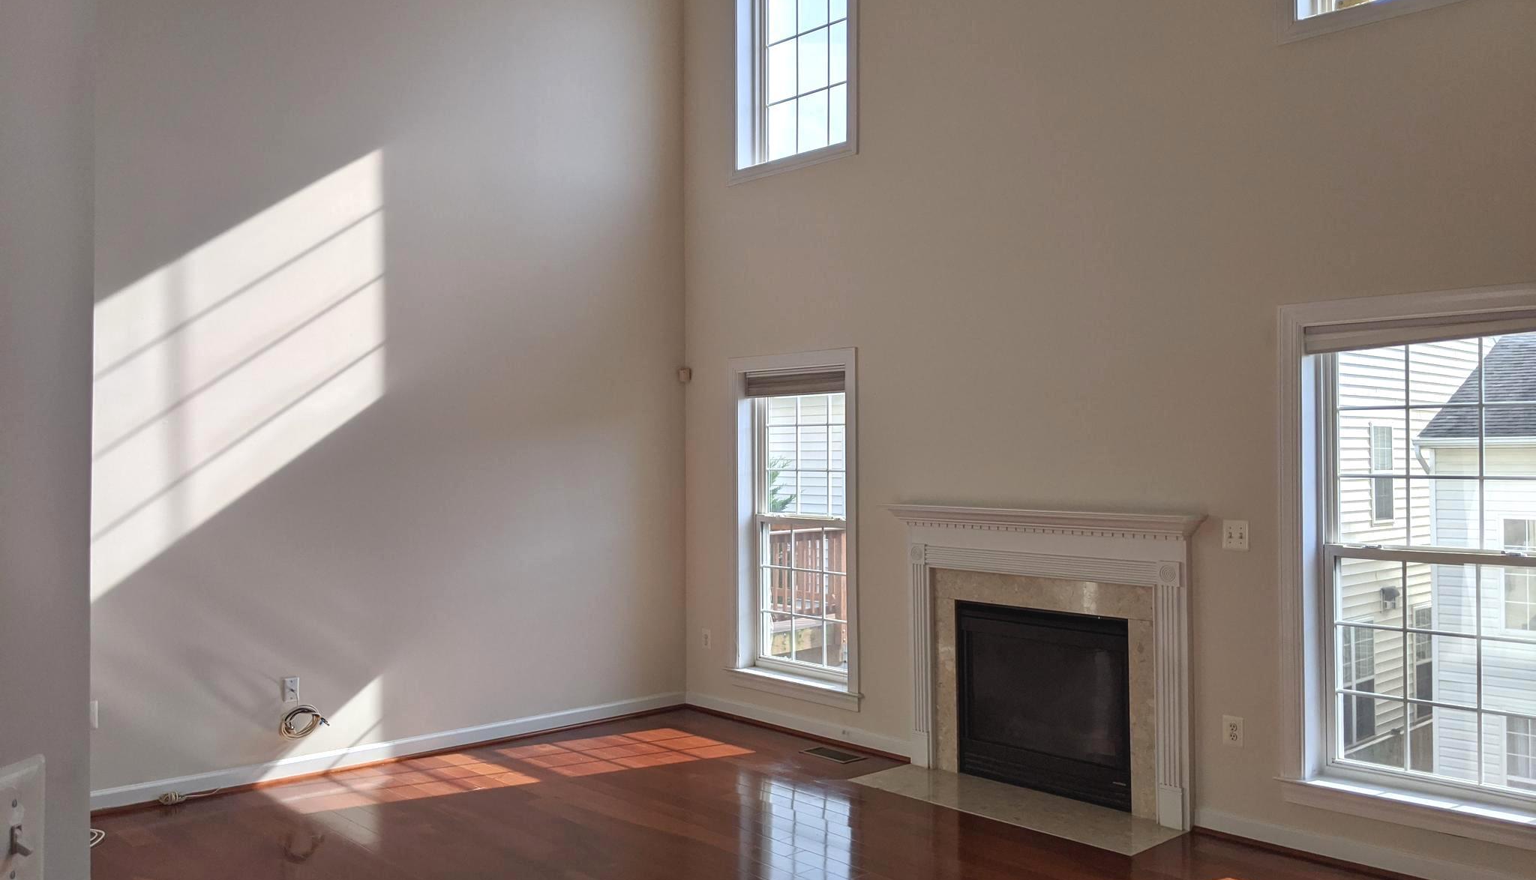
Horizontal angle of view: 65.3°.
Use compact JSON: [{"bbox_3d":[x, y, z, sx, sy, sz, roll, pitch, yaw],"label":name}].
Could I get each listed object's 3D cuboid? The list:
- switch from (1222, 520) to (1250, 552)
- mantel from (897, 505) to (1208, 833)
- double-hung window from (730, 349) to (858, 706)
[{"bbox_3d":[1.878,0.386,4.817,0.015,0.116,0.114,1,-1,-43],"label":"switch"},{"bbox_3d":[1.192,0.963,5.428,0.165,1.296,1.618,1,-1,-43],"label":"mantel"},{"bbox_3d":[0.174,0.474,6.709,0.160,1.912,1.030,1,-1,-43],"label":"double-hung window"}]

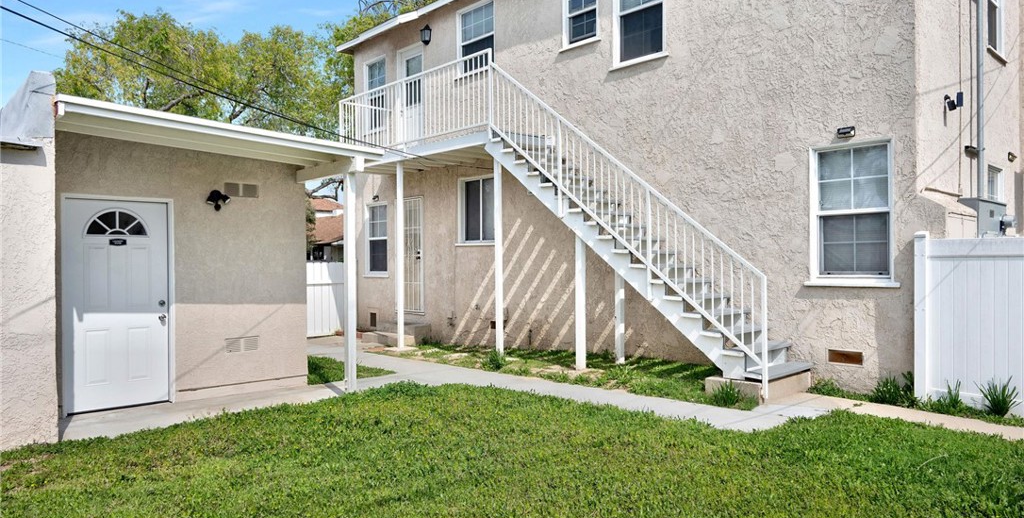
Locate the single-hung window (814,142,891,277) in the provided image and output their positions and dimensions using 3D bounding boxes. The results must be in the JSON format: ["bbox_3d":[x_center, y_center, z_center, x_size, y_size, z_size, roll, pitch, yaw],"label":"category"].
[{"bbox_3d":[3.437,-0.465,6.910,0.100,1.365,0.768,-1,0,-43],"label":"single-hung window"}]

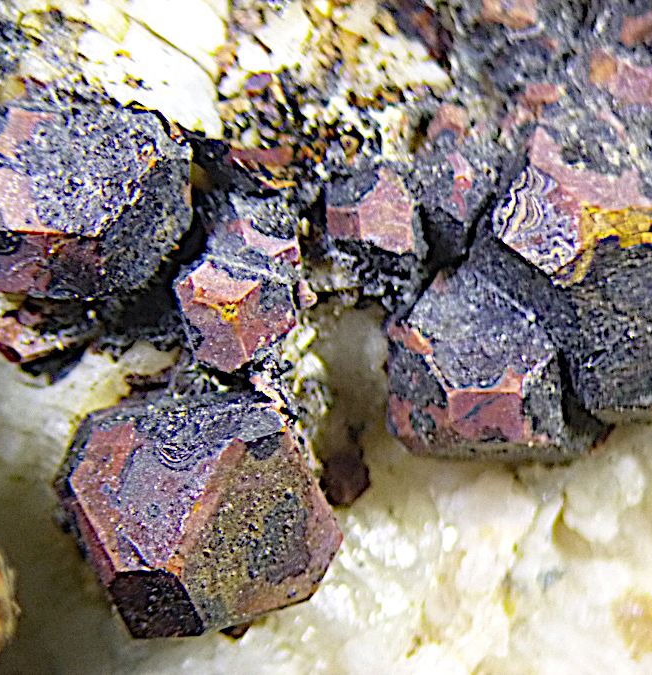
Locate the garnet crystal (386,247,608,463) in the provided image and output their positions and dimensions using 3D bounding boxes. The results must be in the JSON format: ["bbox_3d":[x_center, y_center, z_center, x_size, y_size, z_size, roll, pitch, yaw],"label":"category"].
[{"bbox_3d":[0.010,0.001,0.150,0.012,0.010,0.011,0,50,0],"label":"garnet crystal"}]

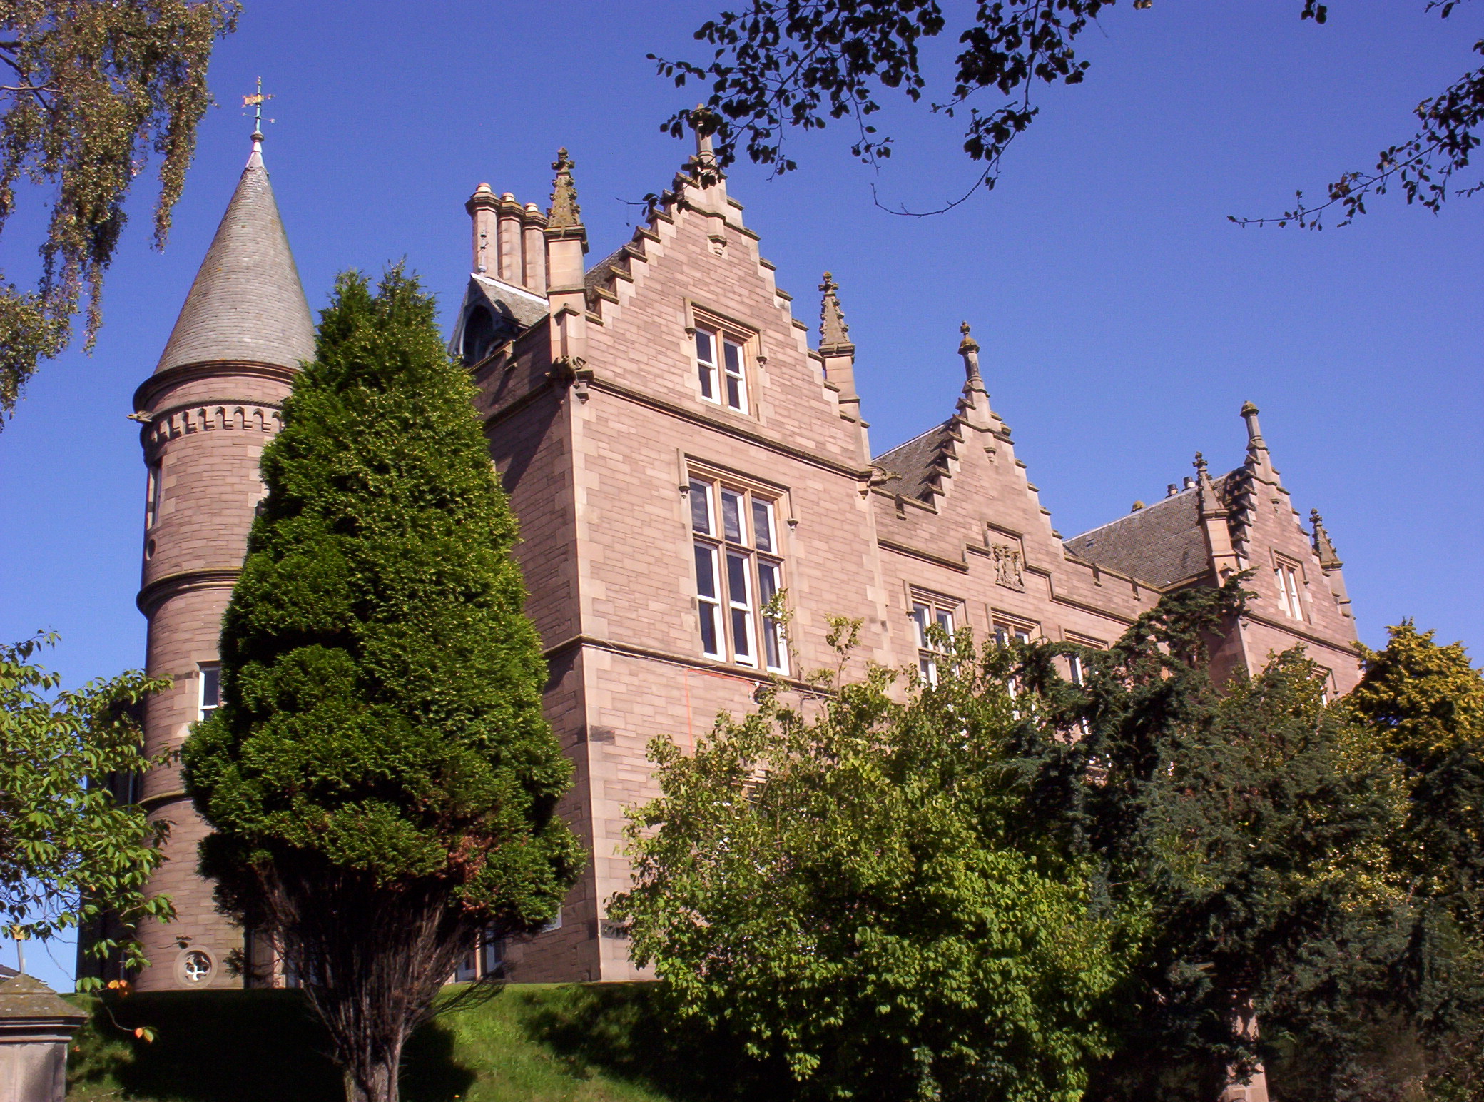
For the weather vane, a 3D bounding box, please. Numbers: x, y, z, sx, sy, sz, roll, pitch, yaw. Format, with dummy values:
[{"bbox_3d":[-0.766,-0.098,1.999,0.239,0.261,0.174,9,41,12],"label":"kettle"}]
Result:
[{"bbox_3d":[-12.353,-11.311,39.318,0.836,2.024,0.572,-7,-22,4],"label":"weather vane"}]

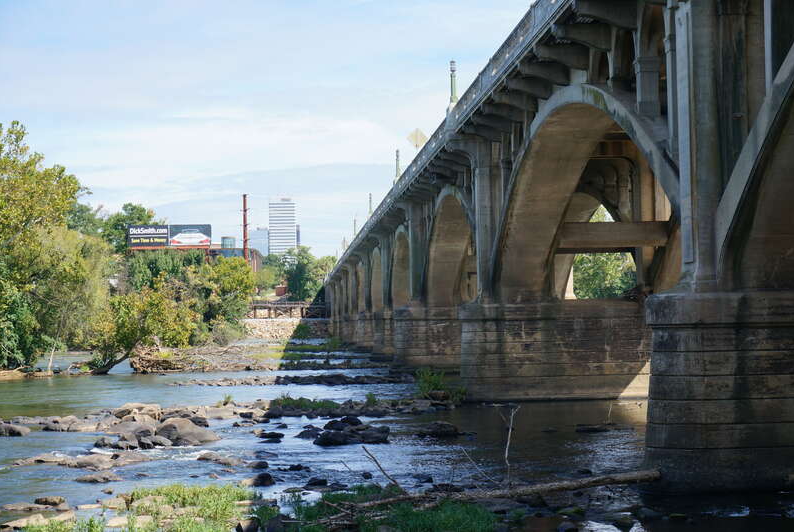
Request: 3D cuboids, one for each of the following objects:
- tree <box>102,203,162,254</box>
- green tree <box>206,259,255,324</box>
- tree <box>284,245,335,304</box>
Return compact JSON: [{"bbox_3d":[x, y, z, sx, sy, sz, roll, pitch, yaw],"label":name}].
[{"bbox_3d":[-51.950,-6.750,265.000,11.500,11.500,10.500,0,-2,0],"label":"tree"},{"bbox_3d":[-21.510,3.040,175.000,6.500,8.500,6.000,0,-2,0],"label":"green tree"},{"bbox_3d":[-19.600,1.880,300.000,11.000,12.400,10.000,0,-2,0],"label":"tree"}]

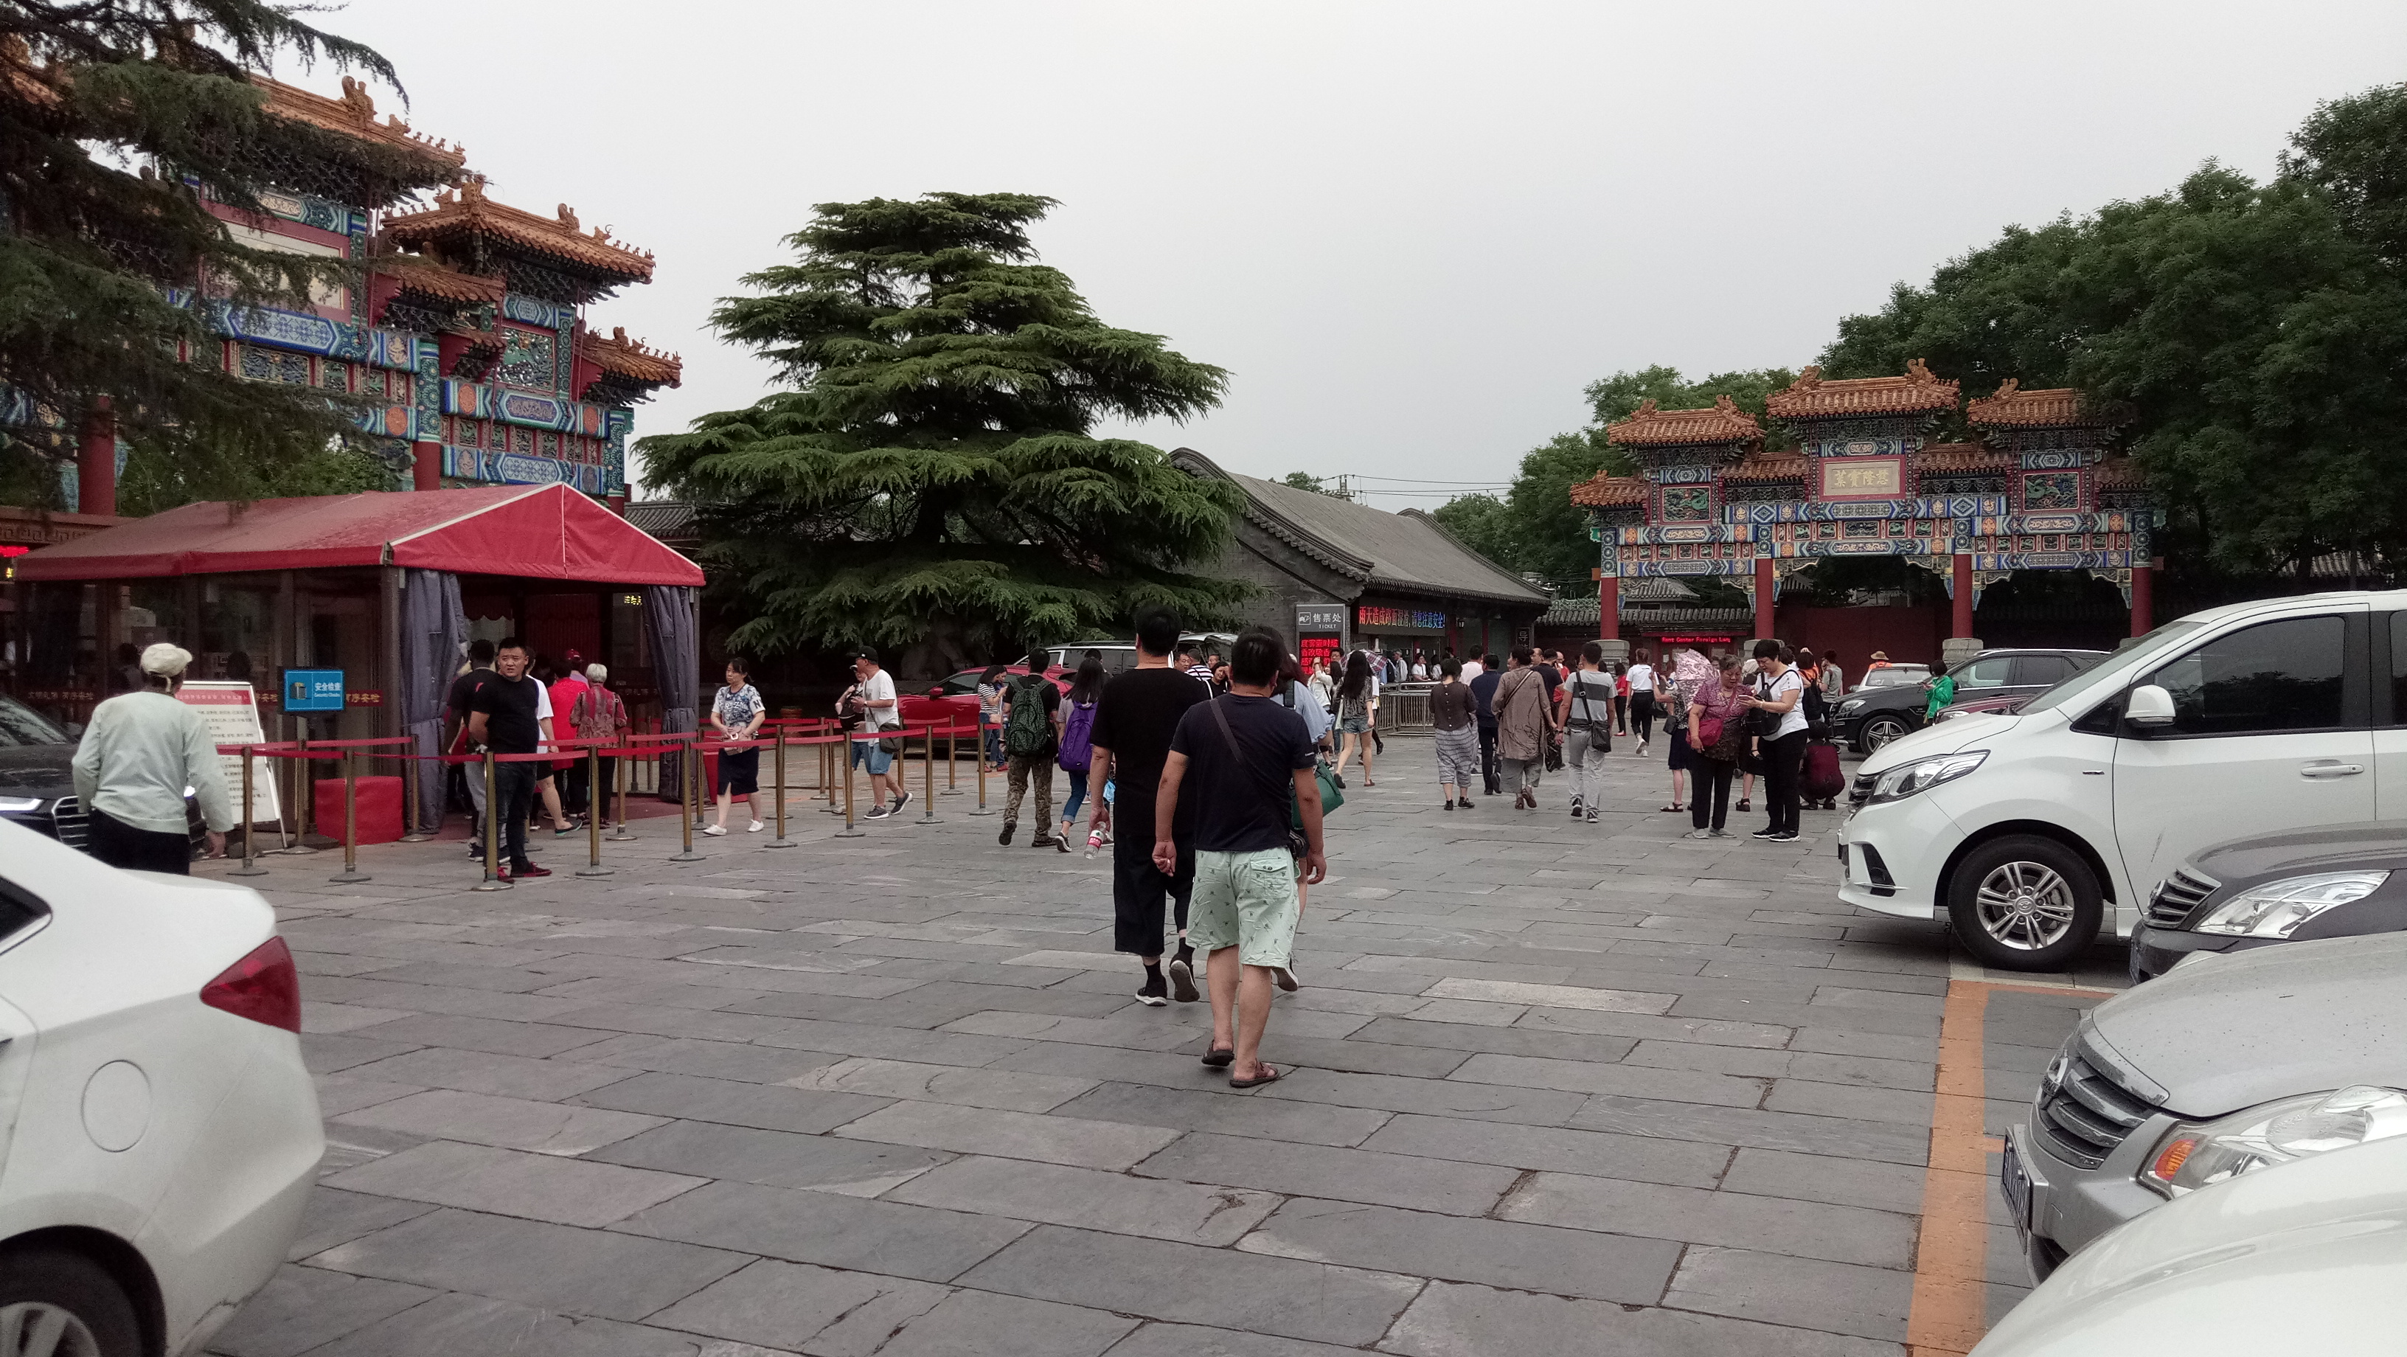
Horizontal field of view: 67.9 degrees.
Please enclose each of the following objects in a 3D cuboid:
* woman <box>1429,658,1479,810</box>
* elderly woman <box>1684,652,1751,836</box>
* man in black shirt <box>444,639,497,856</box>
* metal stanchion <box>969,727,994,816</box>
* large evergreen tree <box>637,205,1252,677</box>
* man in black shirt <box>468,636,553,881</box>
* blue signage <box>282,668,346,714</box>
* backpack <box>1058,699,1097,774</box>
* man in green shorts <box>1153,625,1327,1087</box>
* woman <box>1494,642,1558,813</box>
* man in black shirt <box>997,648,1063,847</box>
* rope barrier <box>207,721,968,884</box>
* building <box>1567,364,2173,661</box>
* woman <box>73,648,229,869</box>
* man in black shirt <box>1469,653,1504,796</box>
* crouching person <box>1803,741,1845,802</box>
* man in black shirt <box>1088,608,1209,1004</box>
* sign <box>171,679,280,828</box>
[{"bbox_3d":[2.536,0.563,18.362,0.500,1.550,0.330,0,1,7],"label":"woman"},{"bbox_3d":[4.379,0.565,15.310,0.560,1.560,0.400,0,1,-5],"label":"elderly woman"},{"bbox_3d":[-5.920,0.593,14.617,0.520,1.780,0.340,-1,1,-18],"label":"man in black shirt"},{"bbox_3d":[-2.299,0.911,18.561,0.290,0.950,0.290,-1,1,0],"label":"metal stanchion"},{"bbox_3d":[-4.970,-3.967,33.923,11.300,10.300,10.800,-1,1,0],"label":"large evergreen tree"},{"bbox_3d":[-4.981,0.568,12.845,0.460,1.730,0.540,0,1,22],"label":"man in black shirt"},{"bbox_3d":[-7.906,0.112,15.900,0.560,0.400,0.070,-1,1,-14],"label":"blue signage"},{"bbox_3d":[-0.995,0.466,14.550,0.320,0.570,0.220,-1,1,3],"label":"backpack"},{"bbox_3d":[0.135,0.652,6.790,0.620,1.700,0.480,0,1,12],"label":"man in green shorts"},{"bbox_3d":[3.229,0.493,18.020,0.600,1.630,0.450,0,1,13],"label":"woman"},{"bbox_3d":[-1.456,0.560,14.994,0.540,1.640,0.520,0,1,12],"label":"man in black shirt"},{"bbox_3d":[-4.935,0.973,15.943,2.900,0.960,6.300,0,1,27],"label":"rope barrier"},{"bbox_3d":[17.290,-3.758,46.928,15.000,9.070,2.500,0,1,22],"label":"building"},{"bbox_3d":[-5.354,0.700,9.087,0.750,1.720,0.450,-1,1,-12],"label":"woman"},{"bbox_3d":[3.182,0.495,19.790,0.500,1.570,0.400,0,1,13],"label":"man in black shirt"},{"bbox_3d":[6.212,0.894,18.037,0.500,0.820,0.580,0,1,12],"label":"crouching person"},{"bbox_3d":[-0.236,0.580,8.270,0.600,1.800,0.480,0,1,10],"label":"man in black shirt"},{"bbox_3d":[-8.053,0.741,14.590,0.520,1.360,0.850,0,1,27],"label":"sign"}]

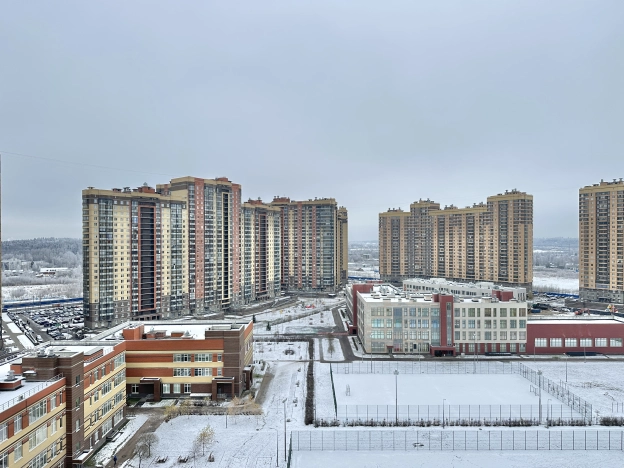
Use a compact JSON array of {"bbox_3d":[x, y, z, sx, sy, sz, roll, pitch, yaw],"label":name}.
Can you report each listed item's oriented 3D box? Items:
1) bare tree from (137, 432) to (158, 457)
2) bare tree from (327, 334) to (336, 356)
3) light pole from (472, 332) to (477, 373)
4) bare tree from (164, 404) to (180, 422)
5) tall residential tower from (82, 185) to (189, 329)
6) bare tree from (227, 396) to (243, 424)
[{"bbox_3d":[-31.129,40.258,82.622,3.929,4.634,3.929,0,-1,0],"label":"bare tree"},{"bbox_3d":[6.835,39.507,152.023,3.425,7.756,3.425,0,-1,0],"label":"bare tree"},{"bbox_3d":[50.388,36.865,133.877,1.100,12.189,0.800,0,-1,0],"label":"light pole"},{"bbox_3d":[-31.334,40.511,97.172,3.425,4.533,3.425,0,-1,0],"label":"bare tree"},{"bbox_3d":[-91.828,10.825,227.382,16.500,67.994,50.745,-1,-1,42],"label":"tall residential tower"},{"bbox_3d":[-17.279,39.647,97.051,3.425,6.145,3.425,0,-1,0],"label":"bare tree"}]

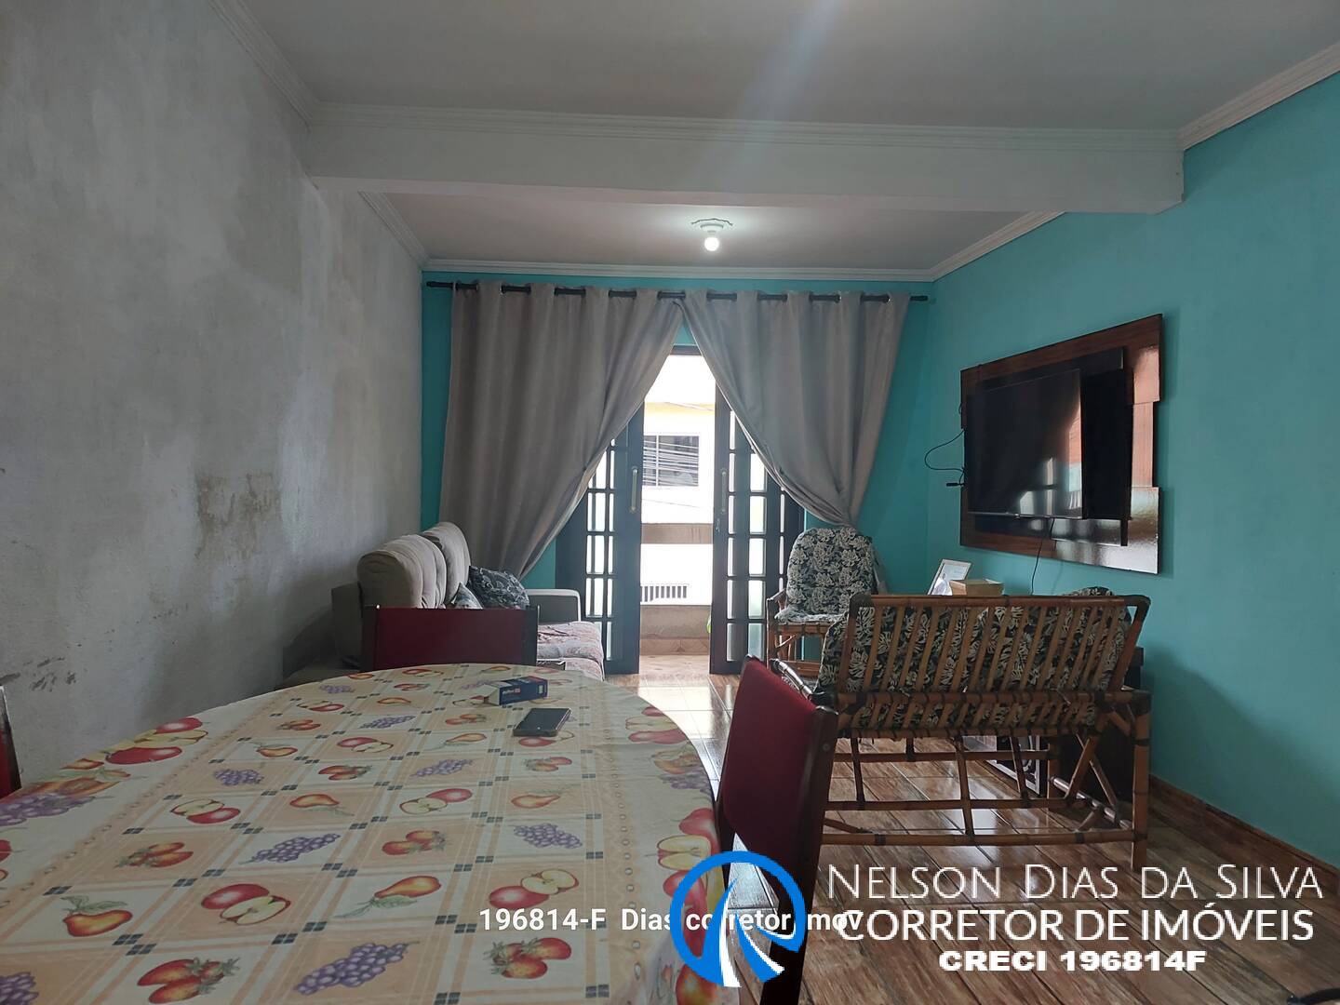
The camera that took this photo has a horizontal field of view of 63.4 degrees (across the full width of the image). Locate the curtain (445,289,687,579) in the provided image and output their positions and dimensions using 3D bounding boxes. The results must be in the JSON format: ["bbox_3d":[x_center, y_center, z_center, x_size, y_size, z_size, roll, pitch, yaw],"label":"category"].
[{"bbox_3d":[-0.677,-0.330,6.752,1.473,2.050,0.160,0,1,-5],"label":"curtain"}]

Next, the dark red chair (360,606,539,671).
[{"bbox_3d":[-0.551,0.722,2.590,0.452,0.905,0.500,0,1,-5],"label":"dark red chair"}]

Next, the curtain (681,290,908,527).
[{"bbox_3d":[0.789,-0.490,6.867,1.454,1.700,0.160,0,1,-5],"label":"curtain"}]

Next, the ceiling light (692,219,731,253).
[{"bbox_3d":[0.225,-1.405,5.759,0.210,0.146,0.210,0,1,-5],"label":"ceiling light"}]

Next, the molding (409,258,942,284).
[{"bbox_3d":[0.085,-1.465,6.857,3.260,0.078,0.055,0,1,-5],"label":"molding"}]

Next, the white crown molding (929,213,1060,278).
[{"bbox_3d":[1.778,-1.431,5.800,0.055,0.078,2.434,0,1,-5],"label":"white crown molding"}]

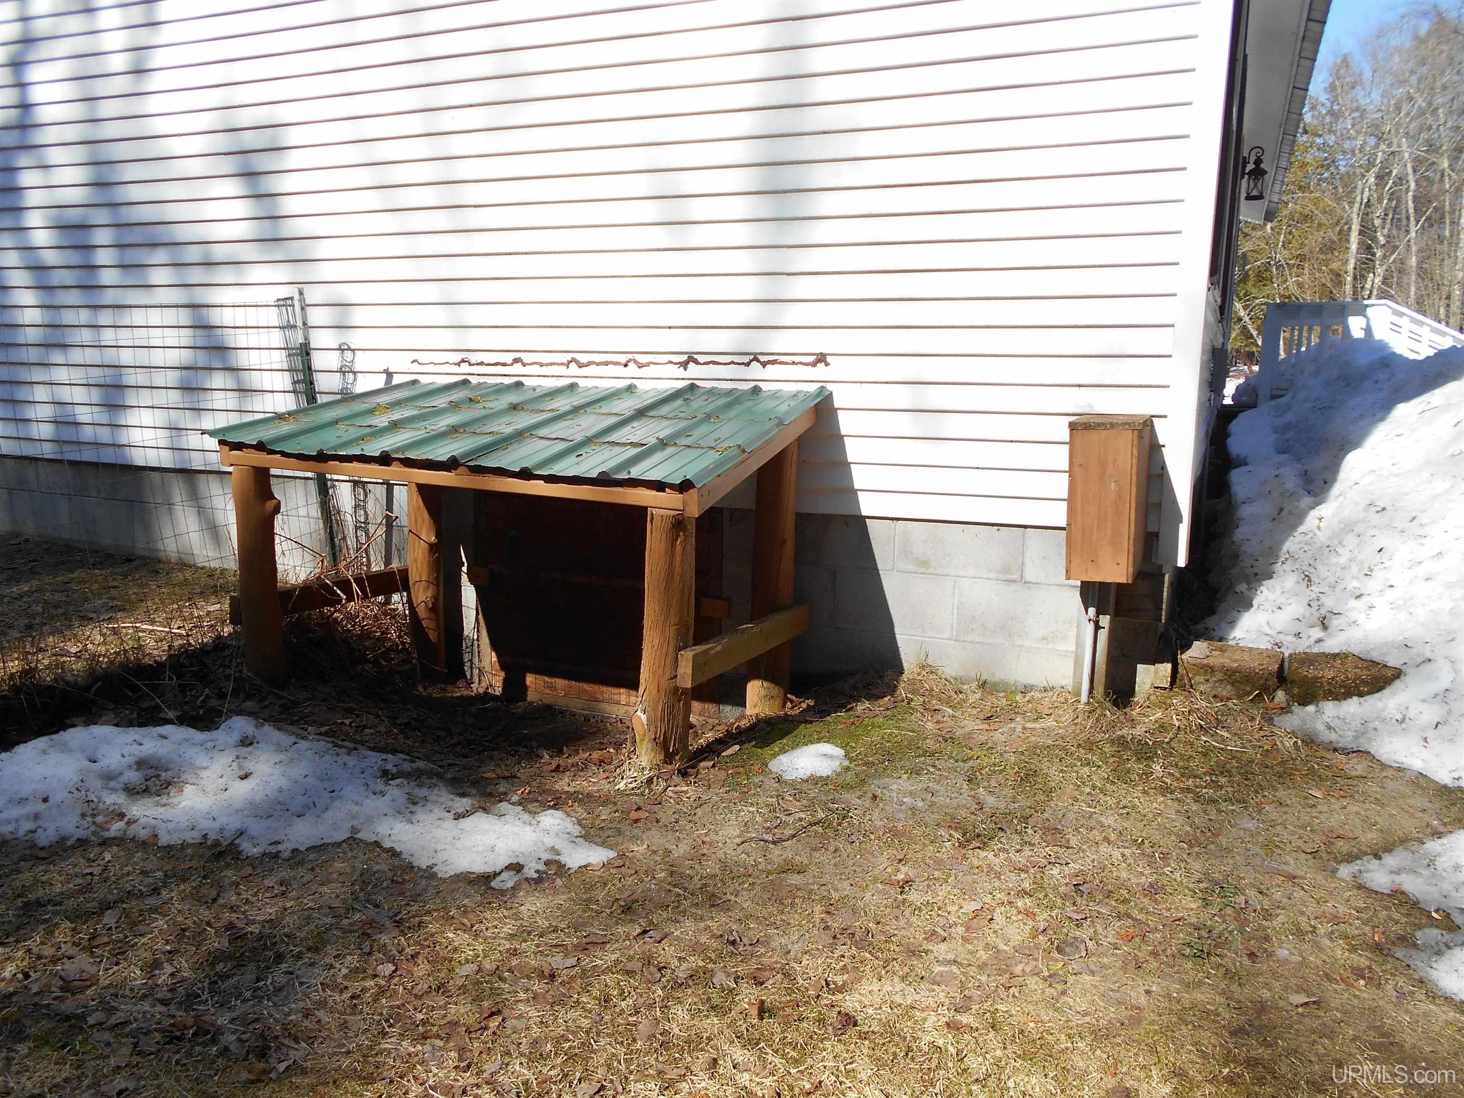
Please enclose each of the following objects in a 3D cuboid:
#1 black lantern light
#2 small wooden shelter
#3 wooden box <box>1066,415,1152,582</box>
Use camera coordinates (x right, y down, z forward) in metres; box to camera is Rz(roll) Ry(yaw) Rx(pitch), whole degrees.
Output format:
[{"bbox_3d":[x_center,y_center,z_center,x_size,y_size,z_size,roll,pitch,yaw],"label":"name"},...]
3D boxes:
[{"bbox_3d":[4.182,-2.997,8.828,0.183,0.420,0.165,5,11,24],"label":"black lantern light"},{"bbox_3d":[-0.642,0.007,3.458,1.635,1.047,0.970,5,10,23],"label":"small wooden shelter"},{"bbox_3d":[1.061,-0.148,3.100,0.187,0.433,0.290,5,10,23],"label":"wooden box"}]

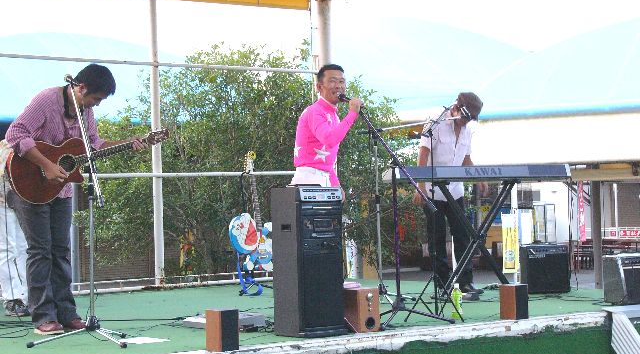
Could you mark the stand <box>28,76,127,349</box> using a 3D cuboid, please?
[{"bbox_3d":[-1.350,0.180,7.699,0.539,1.480,0.588,-1,-1,-14],"label":"stand"}]

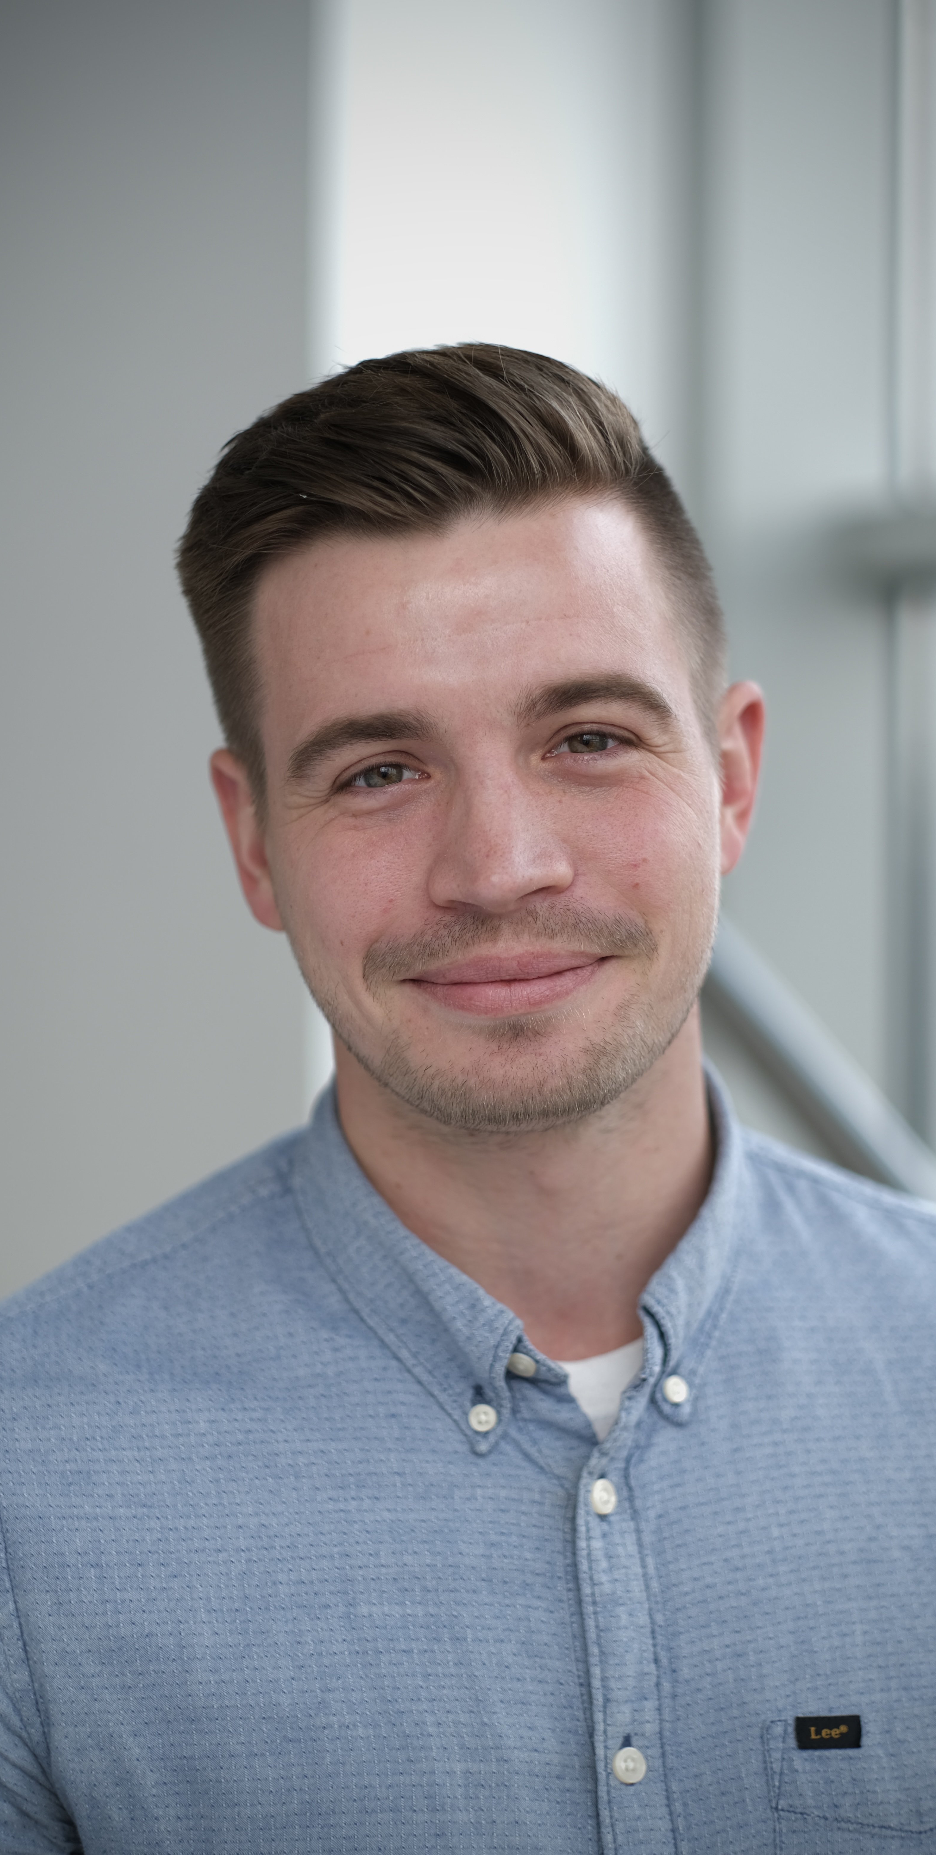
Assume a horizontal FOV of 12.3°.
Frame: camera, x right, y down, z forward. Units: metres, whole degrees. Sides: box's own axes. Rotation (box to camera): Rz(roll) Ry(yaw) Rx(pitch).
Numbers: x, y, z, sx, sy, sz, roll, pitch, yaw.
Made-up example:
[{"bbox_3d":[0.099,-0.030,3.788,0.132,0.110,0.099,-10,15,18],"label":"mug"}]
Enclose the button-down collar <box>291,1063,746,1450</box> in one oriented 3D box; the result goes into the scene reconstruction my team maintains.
[{"bbox_3d":[0.018,0.108,1.462,0.155,0.120,0.155,-4,3,-16],"label":"button-down collar"}]

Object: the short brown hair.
[{"bbox_3d":[-0.004,-0.104,1.430,0.174,0.175,0.200,-9,1,-1],"label":"short brown hair"}]

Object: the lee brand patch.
[{"bbox_3d":[0.115,0.257,1.385,0.022,0.011,0.002,-3,-5,-20],"label":"lee brand patch"}]

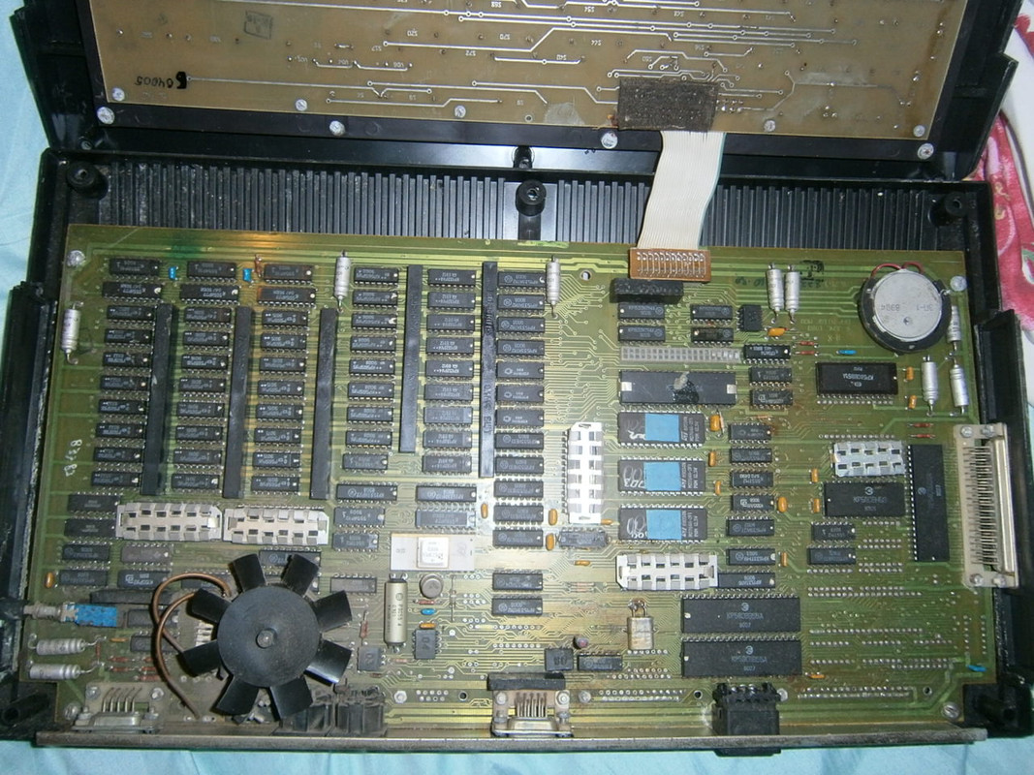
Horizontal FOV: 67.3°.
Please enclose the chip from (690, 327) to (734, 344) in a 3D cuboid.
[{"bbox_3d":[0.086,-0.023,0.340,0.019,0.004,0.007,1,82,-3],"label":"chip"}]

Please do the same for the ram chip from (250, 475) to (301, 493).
[{"bbox_3d":[-0.098,0.040,0.318,0.020,0.004,0.007,1,81,-3],"label":"ram chip"}]

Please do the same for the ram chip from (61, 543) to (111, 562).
[{"bbox_3d":[-0.170,0.066,0.309,0.019,0.004,0.007,1,81,-3],"label":"ram chip"}]

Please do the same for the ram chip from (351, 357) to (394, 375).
[{"bbox_3d":[-0.061,-0.008,0.331,0.019,0.004,0.008,1,82,-3],"label":"ram chip"}]

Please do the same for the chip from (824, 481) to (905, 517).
[{"bbox_3d":[0.149,0.048,0.334,0.035,0.005,0.015,1,82,-3],"label":"chip"}]

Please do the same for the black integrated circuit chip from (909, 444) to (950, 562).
[{"bbox_3d":[0.176,0.049,0.333,0.015,0.005,0.050,1,81,-3],"label":"black integrated circuit chip"}]

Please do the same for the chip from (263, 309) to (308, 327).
[{"bbox_3d":[-0.098,-0.029,0.330,0.019,0.004,0.007,1,81,-3],"label":"chip"}]

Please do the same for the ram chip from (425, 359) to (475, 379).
[{"bbox_3d":[-0.028,-0.007,0.329,0.020,0.004,0.007,1,81,-3],"label":"ram chip"}]

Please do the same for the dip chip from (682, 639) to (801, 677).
[{"bbox_3d":[0.093,0.112,0.323,0.051,0.005,0.015,1,82,-3],"label":"dip chip"}]

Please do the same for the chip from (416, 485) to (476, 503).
[{"bbox_3d":[-0.030,0.044,0.323,0.025,0.004,0.007,1,83,-3],"label":"chip"}]

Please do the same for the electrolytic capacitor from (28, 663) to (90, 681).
[{"bbox_3d":[-0.180,0.112,0.306,0.023,0.006,0.006,0,83,-3],"label":"electrolytic capacitor"}]

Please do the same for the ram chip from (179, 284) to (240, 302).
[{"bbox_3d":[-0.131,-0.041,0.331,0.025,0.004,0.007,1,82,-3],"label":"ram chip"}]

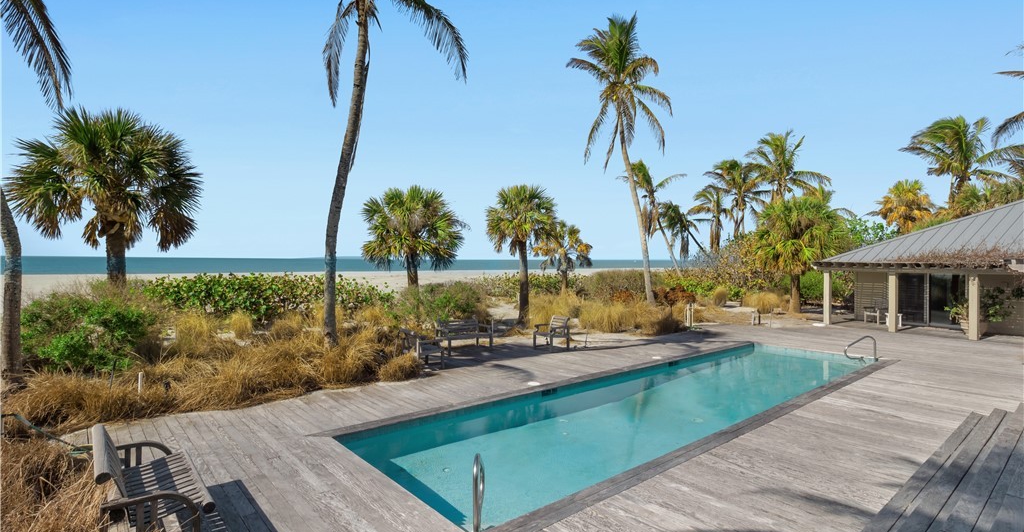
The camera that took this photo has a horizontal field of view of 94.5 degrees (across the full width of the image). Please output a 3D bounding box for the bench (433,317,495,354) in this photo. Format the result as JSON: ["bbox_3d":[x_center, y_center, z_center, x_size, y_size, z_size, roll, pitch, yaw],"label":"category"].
[{"bbox_3d":[-1.280,1.855,12.777,0.640,0.860,1.450,1,1,43],"label":"bench"}]

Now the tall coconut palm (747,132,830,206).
[{"bbox_3d":[18.062,-3.372,30.955,5.700,11.004,5.700,0,1,0],"label":"tall coconut palm"}]

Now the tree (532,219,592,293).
[{"bbox_3d":[2.561,-0.130,24.000,3.000,4.555,3.000,0,1,0],"label":"tree"}]

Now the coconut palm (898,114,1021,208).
[{"bbox_3d":[26.946,-3.389,28.500,5.200,11.200,5.200,1,1,43],"label":"coconut palm"}]

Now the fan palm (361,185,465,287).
[{"bbox_3d":[-3.740,-0.394,17.797,3.850,5.191,3.800,0,1,0],"label":"fan palm"}]

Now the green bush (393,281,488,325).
[{"bbox_3d":[-2.606,1.408,17.222,3.400,1.616,2.800,0,1,0],"label":"green bush"}]

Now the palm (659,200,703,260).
[{"bbox_3d":[15.864,-1.999,42.975,5.200,7.900,4.600,0,1,0],"label":"palm"}]

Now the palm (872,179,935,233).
[{"bbox_3d":[23.988,-1.563,29.000,3.000,7.500,3.000,1,1,40],"label":"palm"}]

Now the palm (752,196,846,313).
[{"bbox_3d":[13.257,-0.505,21.900,3.750,5.450,3.750,1,1,31],"label":"palm"}]

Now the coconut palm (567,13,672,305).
[{"bbox_3d":[5.707,-5.593,24.924,5.600,15.486,5.600,0,1,0],"label":"coconut palm"}]

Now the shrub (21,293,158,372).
[{"bbox_3d":[-9.462,1.428,10.600,2.500,1.620,2.200,0,1,-42],"label":"shrub"}]

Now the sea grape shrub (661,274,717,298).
[{"bbox_3d":[10.740,1.360,28.800,3.200,1.500,2.400,1,1,20],"label":"sea grape shrub"}]

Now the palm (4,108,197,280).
[{"bbox_3d":[-9.570,-0.766,11.391,3.700,6.054,3.700,0,1,-40],"label":"palm"}]

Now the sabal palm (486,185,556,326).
[{"bbox_3d":[0.347,-0.420,17.300,2.600,5.250,2.600,0,1,1],"label":"sabal palm"}]

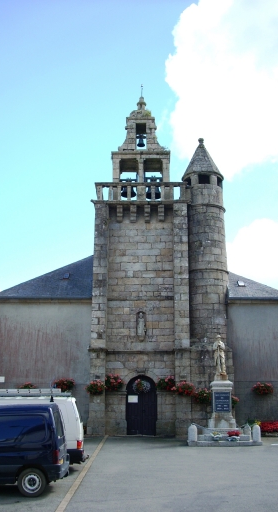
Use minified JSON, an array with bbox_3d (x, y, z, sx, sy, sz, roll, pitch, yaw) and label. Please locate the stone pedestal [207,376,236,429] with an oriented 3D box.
[{"bbox_3d":[3.364,6.063,22.509,1.140,2.060,1.120,0,-14,0],"label":"stone pedestal"}]

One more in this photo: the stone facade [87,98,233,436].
[{"bbox_3d":[1.033,-0.052,29.041,6.676,18.043,4.000,0,-14,0],"label":"stone facade"}]

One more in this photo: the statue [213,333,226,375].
[{"bbox_3d":[3.390,4.129,22.981,0.525,1.656,0.460,0,-14,0],"label":"statue"}]

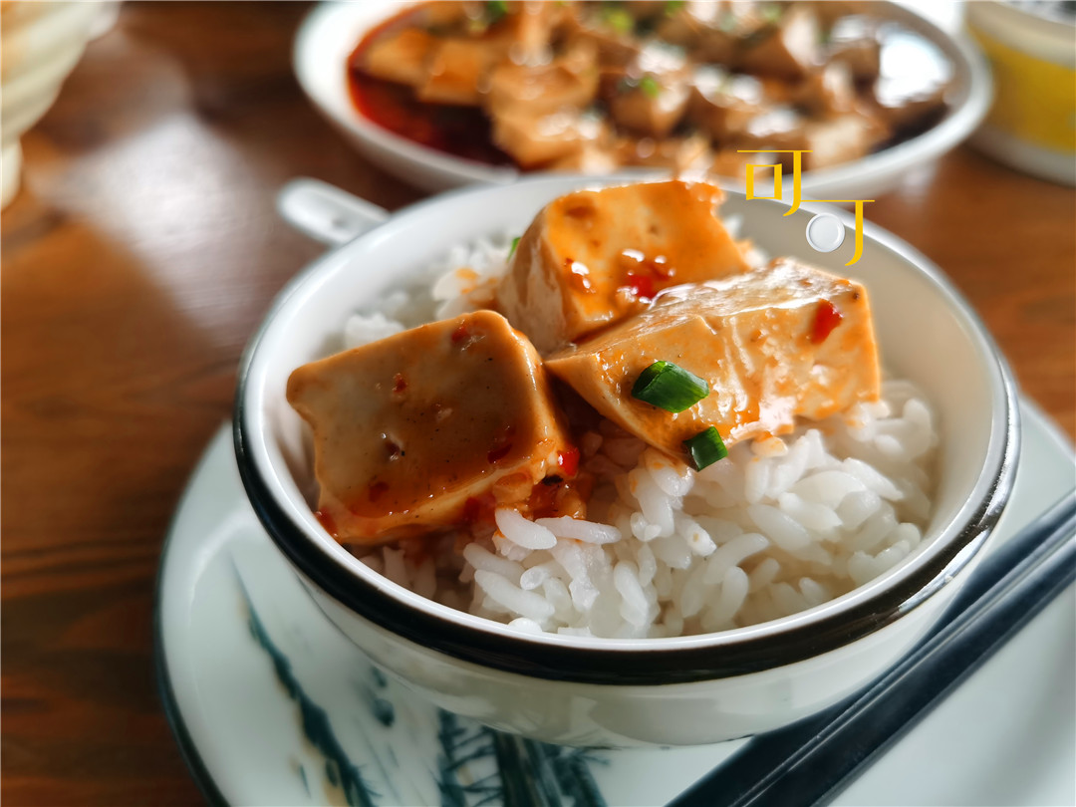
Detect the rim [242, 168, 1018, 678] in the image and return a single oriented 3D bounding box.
[{"bbox_3d":[0.011,-0.011,0.129,0.116,0.007,0.116,-4,41,0],"label":"rim"}]

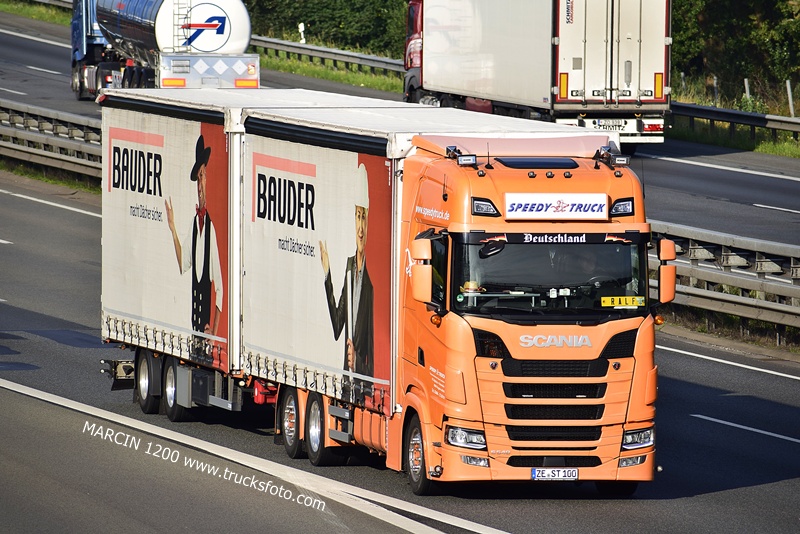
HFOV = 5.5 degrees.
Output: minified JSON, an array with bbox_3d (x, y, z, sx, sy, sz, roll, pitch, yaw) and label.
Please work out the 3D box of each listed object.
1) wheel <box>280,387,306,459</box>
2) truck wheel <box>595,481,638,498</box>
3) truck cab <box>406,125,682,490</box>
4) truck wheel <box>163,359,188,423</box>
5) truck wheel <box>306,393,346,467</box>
[{"bbox_3d":[-1.161,1.795,98.114,0.330,0.930,0.930,0,3,-14],"label":"wheel"},{"bbox_3d":[2.398,2.060,92.581,0.345,0.935,0.935,0,3,-14],"label":"truck wheel"},{"bbox_3d":[1.446,0.542,91.907,2.840,3.890,2.220,0,3,-14],"label":"truck cab"},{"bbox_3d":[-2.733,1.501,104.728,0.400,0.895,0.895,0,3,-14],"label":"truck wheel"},{"bbox_3d":[-0.840,1.857,96.803,0.335,0.930,0.930,0,3,-14],"label":"truck wheel"}]

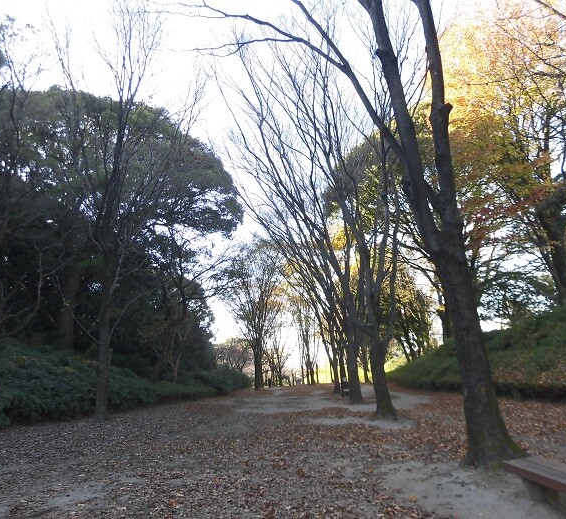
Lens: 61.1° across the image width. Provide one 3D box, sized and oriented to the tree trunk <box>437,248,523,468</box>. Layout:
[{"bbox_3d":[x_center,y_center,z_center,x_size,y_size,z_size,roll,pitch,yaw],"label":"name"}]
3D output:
[{"bbox_3d":[3.654,1.678,8.968,1.050,3.900,0.850,-5,-15,21],"label":"tree trunk"}]

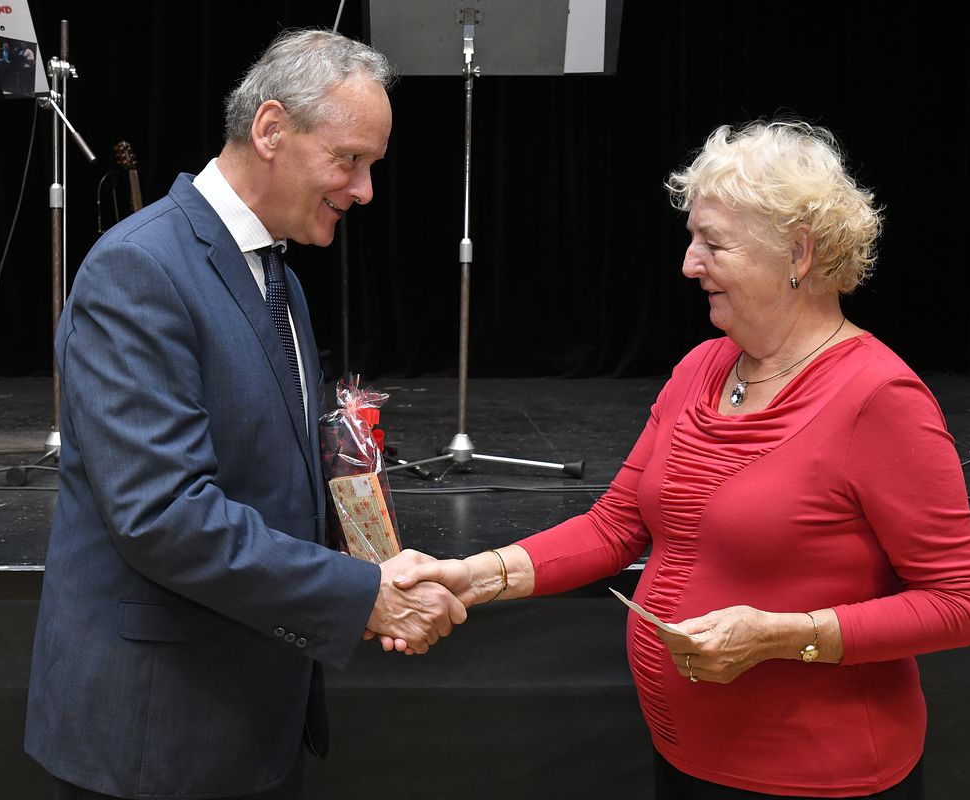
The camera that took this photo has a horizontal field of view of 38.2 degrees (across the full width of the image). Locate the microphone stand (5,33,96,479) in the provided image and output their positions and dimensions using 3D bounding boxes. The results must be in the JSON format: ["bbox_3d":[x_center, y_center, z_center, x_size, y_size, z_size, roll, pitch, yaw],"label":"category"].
[{"bbox_3d":[-1.260,-0.437,3.998,0.620,1.297,0.560,0,5,-2],"label":"microphone stand"}]

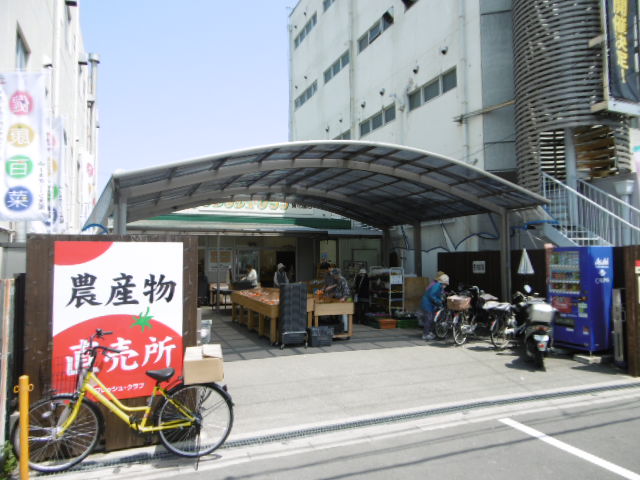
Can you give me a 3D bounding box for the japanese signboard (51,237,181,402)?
[{"bbox_3d":[-1.784,0.718,3.969,1.068,1.403,0.040,1,-3,-20],"label":"japanese signboard"}]

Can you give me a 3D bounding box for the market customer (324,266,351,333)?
[{"bbox_3d":[0.426,1.459,10.613,0.550,1.550,0.540,1,-3,-30],"label":"market customer"}]

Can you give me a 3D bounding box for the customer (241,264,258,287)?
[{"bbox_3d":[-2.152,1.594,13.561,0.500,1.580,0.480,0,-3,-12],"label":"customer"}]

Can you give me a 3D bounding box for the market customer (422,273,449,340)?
[{"bbox_3d":[2.519,1.447,9.810,0.600,1.460,0.500,0,-3,-3],"label":"market customer"}]

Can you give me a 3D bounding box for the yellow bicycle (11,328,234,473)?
[{"bbox_3d":[-1.657,1.396,3.828,1.800,1.060,0.570,1,-3,-16],"label":"yellow bicycle"}]

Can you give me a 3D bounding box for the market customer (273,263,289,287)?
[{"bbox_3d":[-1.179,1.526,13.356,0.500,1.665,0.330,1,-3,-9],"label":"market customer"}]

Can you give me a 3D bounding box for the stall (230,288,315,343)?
[{"bbox_3d":[-1.253,1.840,11.200,1.129,0.809,3.929,1,-3,-22],"label":"stall"}]

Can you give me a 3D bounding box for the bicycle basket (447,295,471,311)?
[{"bbox_3d":[2.819,1.282,9.024,0.360,0.260,0.360,-3,-4,40],"label":"bicycle basket"}]

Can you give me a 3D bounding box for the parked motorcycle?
[{"bbox_3d":[3.663,1.496,7.735,0.700,1.160,1.850,-1,-3,12],"label":"parked motorcycle"}]

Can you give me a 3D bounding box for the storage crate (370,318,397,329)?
[{"bbox_3d":[1.641,2.153,11.476,0.406,0.220,0.520,1,-3,-22],"label":"storage crate"}]

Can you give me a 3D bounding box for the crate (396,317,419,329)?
[{"bbox_3d":[2.189,2.155,11.501,0.544,0.220,0.420,1,-3,-22],"label":"crate"}]

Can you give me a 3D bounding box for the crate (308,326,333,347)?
[{"bbox_3d":[-0.041,1.988,9.164,0.369,0.300,0.480,1,-3,-22],"label":"crate"}]

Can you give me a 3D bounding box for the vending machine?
[{"bbox_3d":[4.788,1.069,8.163,0.670,1.830,0.880,1,-3,-22],"label":"vending machine"}]

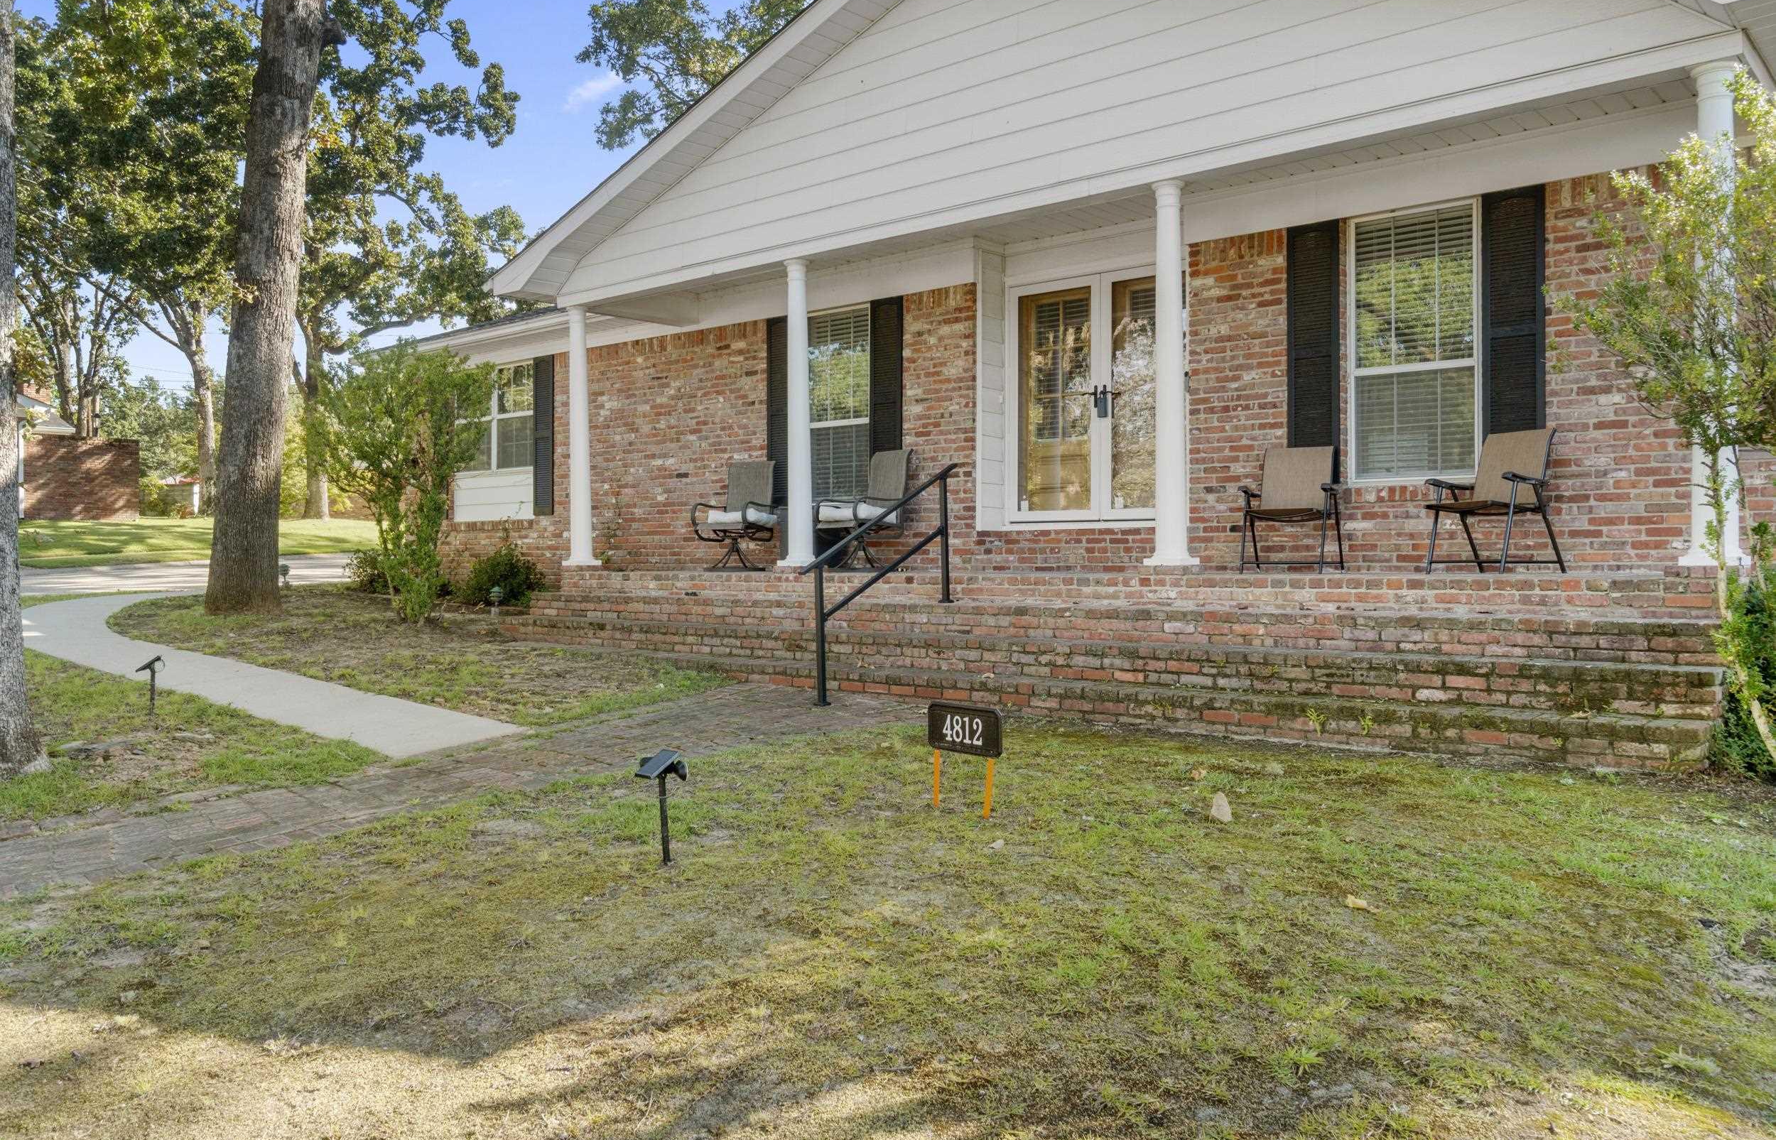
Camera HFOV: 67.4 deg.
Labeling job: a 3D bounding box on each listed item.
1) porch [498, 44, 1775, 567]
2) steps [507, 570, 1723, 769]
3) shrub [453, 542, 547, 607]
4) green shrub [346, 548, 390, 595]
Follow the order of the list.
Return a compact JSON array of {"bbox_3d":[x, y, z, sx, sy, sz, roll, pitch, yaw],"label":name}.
[{"bbox_3d":[1.011,-1.175,9.766,9.221,2.450,1.703,0,0,41],"label":"porch"},{"bbox_3d":[0.208,0.418,8.664,9.051,0.770,1.216,0,0,41],"label":"steps"},{"bbox_3d":[-4.011,0.058,13.800,0.880,0.670,0.820,0,0,41],"label":"shrub"},{"bbox_3d":[-6.120,0.017,15.900,0.800,0.560,0.750,0,0,41],"label":"green shrub"}]

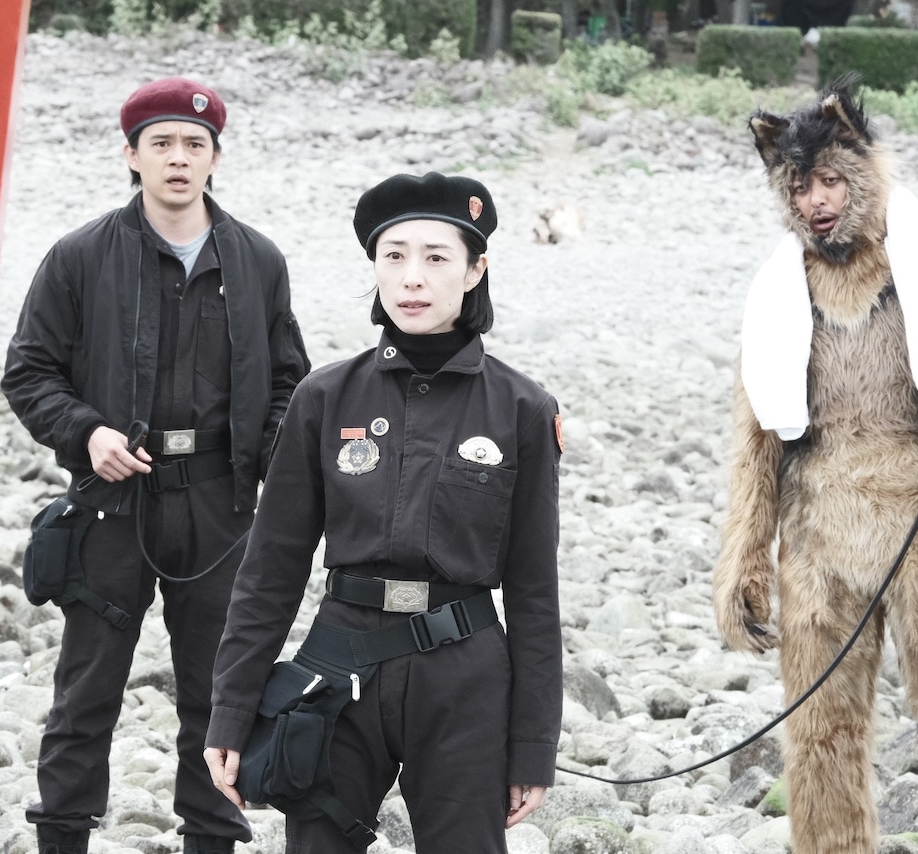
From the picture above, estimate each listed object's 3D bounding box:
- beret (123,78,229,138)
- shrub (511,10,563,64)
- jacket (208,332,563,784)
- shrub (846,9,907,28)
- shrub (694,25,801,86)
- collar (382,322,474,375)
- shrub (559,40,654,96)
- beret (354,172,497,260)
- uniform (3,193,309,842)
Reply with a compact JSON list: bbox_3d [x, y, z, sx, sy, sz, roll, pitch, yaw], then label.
[{"bbox_3d":[-0.571,-0.639,13.800,0.200,0.115,0.240,0,3,-8],"label":"beret"},{"bbox_3d":[1.138,-5.631,100.000,0.750,0.780,0.800,0,3,0],"label":"shrub"},{"bbox_3d":[-0.114,0.203,10.650,0.520,0.690,0.290,1,3,12],"label":"jacket"},{"bbox_3d":[5.735,-5.446,95.000,0.850,0.650,0.800,0,3,0],"label":"shrub"},{"bbox_3d":[3.777,-4.820,90.000,1.300,0.800,0.800,0,3,0],"label":"shrub"},{"bbox_3d":[-0.049,-0.121,10.650,0.130,0.085,0.130,1,3,12],"label":"collar"},{"bbox_3d":[1.787,-4.337,83.000,1.050,0.670,0.900,0,3,0],"label":"shrub"},{"bbox_3d":[-0.052,-0.325,10.650,0.210,0.125,0.240,1,3,15],"label":"beret"},{"bbox_3d":[-0.605,0.181,13.800,0.580,1.280,0.380,0,3,-8],"label":"uniform"}]

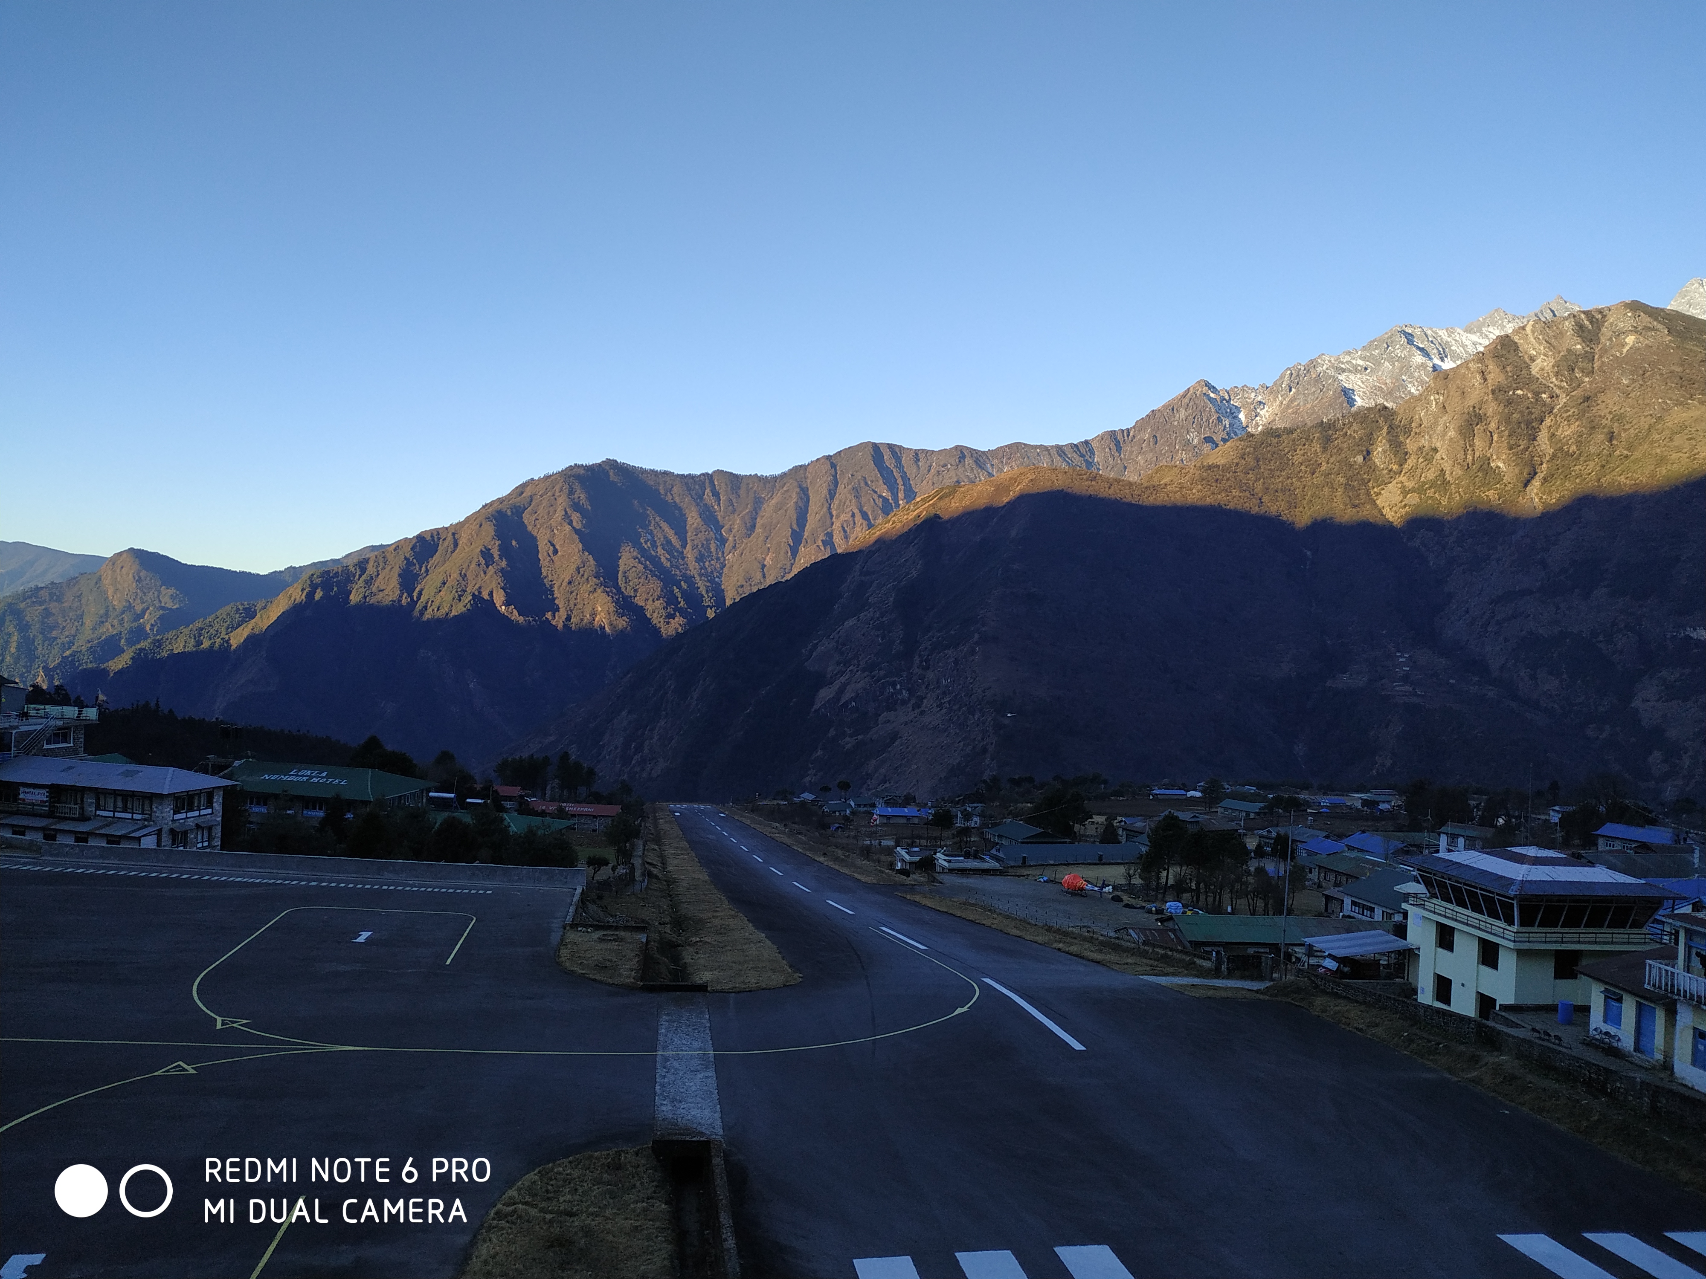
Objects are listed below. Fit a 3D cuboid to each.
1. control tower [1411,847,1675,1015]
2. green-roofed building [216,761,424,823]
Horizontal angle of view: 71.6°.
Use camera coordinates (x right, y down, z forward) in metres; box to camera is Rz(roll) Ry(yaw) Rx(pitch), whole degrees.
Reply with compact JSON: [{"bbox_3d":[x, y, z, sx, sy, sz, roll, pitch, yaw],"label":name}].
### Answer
[{"bbox_3d":[34.526,14.819,60.214,9.000,8.746,8.700,3,0,-8],"label":"control tower"},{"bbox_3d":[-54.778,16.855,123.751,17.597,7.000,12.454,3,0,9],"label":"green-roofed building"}]

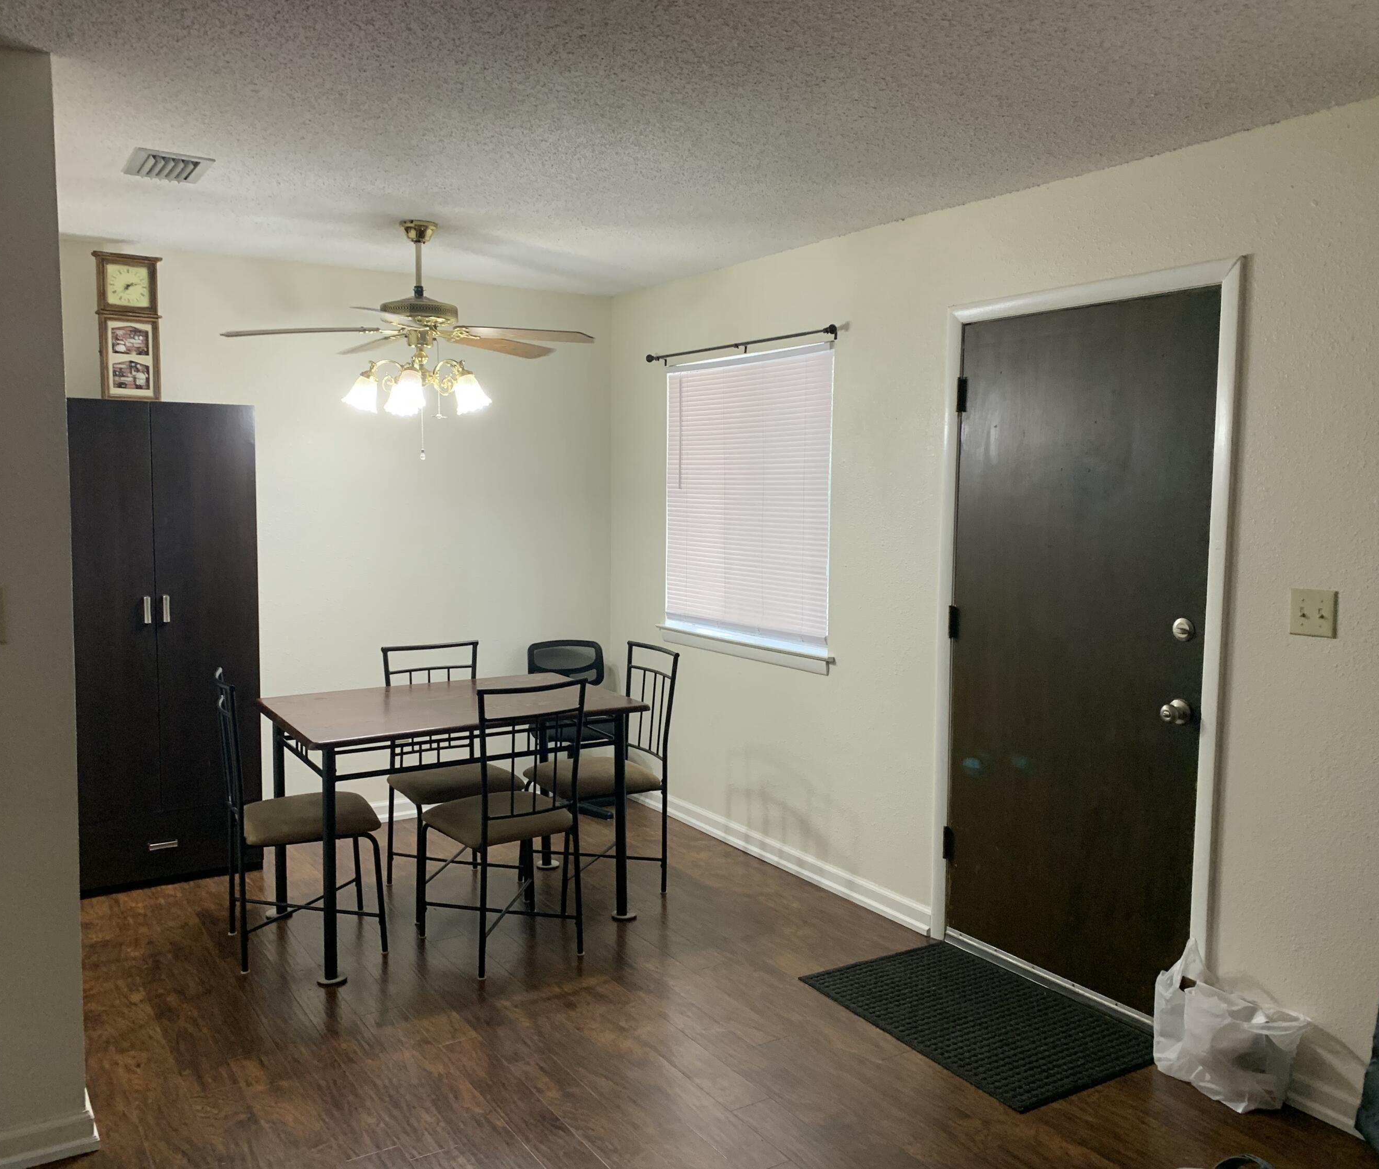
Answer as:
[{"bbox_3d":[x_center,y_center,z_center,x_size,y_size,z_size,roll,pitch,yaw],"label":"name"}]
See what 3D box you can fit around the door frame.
[{"bbox_3d":[1.136,0.191,3.522,0.080,2.139,1.027,-2,6,-33],"label":"door frame"}]

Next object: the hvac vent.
[{"bbox_3d":[-1.533,-1.217,3.438,0.212,0.030,0.317,-2,6,-33],"label":"hvac vent"}]

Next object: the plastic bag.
[{"bbox_3d":[1.374,1.132,3.006,0.180,0.345,0.365,-3,6,-33],"label":"plastic bag"}]

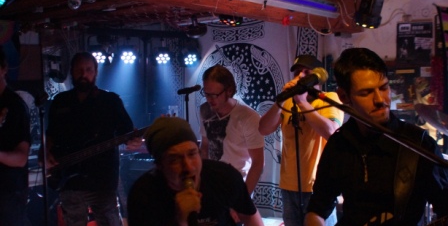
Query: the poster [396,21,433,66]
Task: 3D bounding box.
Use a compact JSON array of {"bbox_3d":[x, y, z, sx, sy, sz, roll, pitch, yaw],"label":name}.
[{"bbox_3d":[1.678,-0.612,4.600,0.310,0.405,0.010,0,3,15],"label":"poster"}]

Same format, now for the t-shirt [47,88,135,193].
[{"bbox_3d":[-0.882,0.168,3.450,0.540,0.660,0.310,-1,3,-9],"label":"t-shirt"}]

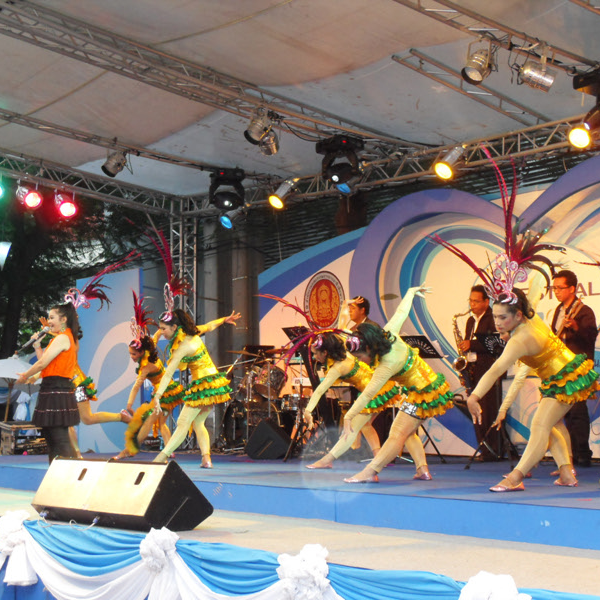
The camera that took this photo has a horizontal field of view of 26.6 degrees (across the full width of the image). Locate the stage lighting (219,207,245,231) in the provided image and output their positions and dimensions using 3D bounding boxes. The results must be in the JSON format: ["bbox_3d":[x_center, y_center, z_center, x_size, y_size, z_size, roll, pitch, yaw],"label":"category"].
[{"bbox_3d":[-0.834,-1.013,15.700,0.310,0.230,0.220,-39,18,-32],"label":"stage lighting"}]

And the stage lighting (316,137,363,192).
[{"bbox_3d":[0.389,-1.310,12.200,0.420,0.540,0.380,-1,-5,18],"label":"stage lighting"}]

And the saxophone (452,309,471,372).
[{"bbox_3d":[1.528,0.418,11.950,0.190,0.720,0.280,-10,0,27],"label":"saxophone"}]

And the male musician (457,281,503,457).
[{"bbox_3d":[1.714,0.689,12.000,0.450,1.680,0.500,4,-6,-41],"label":"male musician"}]

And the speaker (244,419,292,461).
[{"bbox_3d":[-0.338,1.444,13.200,0.460,0.410,0.560,0,-5,-2],"label":"speaker"}]

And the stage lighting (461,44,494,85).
[{"bbox_3d":[1.376,-1.831,9.800,0.220,0.300,0.250,-3,-6,38],"label":"stage lighting"}]

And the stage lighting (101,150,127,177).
[{"bbox_3d":[-1.981,-1.444,13.500,0.230,0.270,0.220,42,-17,-12],"label":"stage lighting"}]

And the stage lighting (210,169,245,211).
[{"bbox_3d":[-0.776,-1.200,13.800,0.380,0.450,0.340,0,-4,6],"label":"stage lighting"}]

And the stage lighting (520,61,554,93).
[{"bbox_3d":[1.966,-1.842,10.500,0.290,0.220,0.210,21,-7,-6],"label":"stage lighting"}]

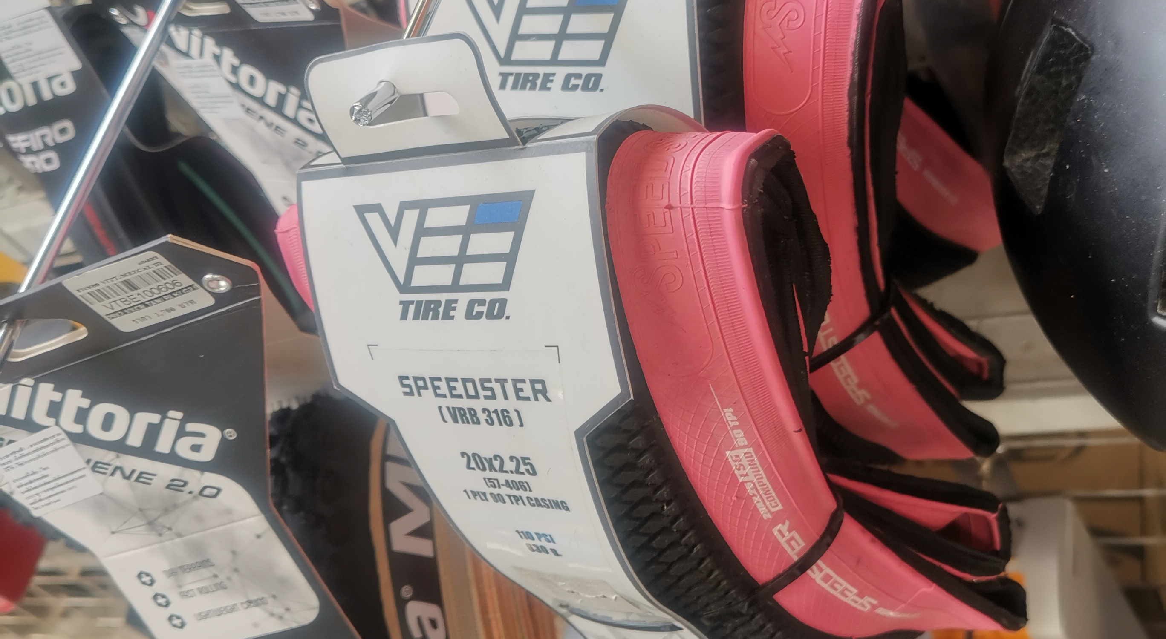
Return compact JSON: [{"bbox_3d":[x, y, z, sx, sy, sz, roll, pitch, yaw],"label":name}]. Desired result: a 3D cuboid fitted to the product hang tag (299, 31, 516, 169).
[{"bbox_3d":[-0.040,-0.051,0.281,0.055,0.029,0.005,0,32,34],"label":"product hang tag"}]

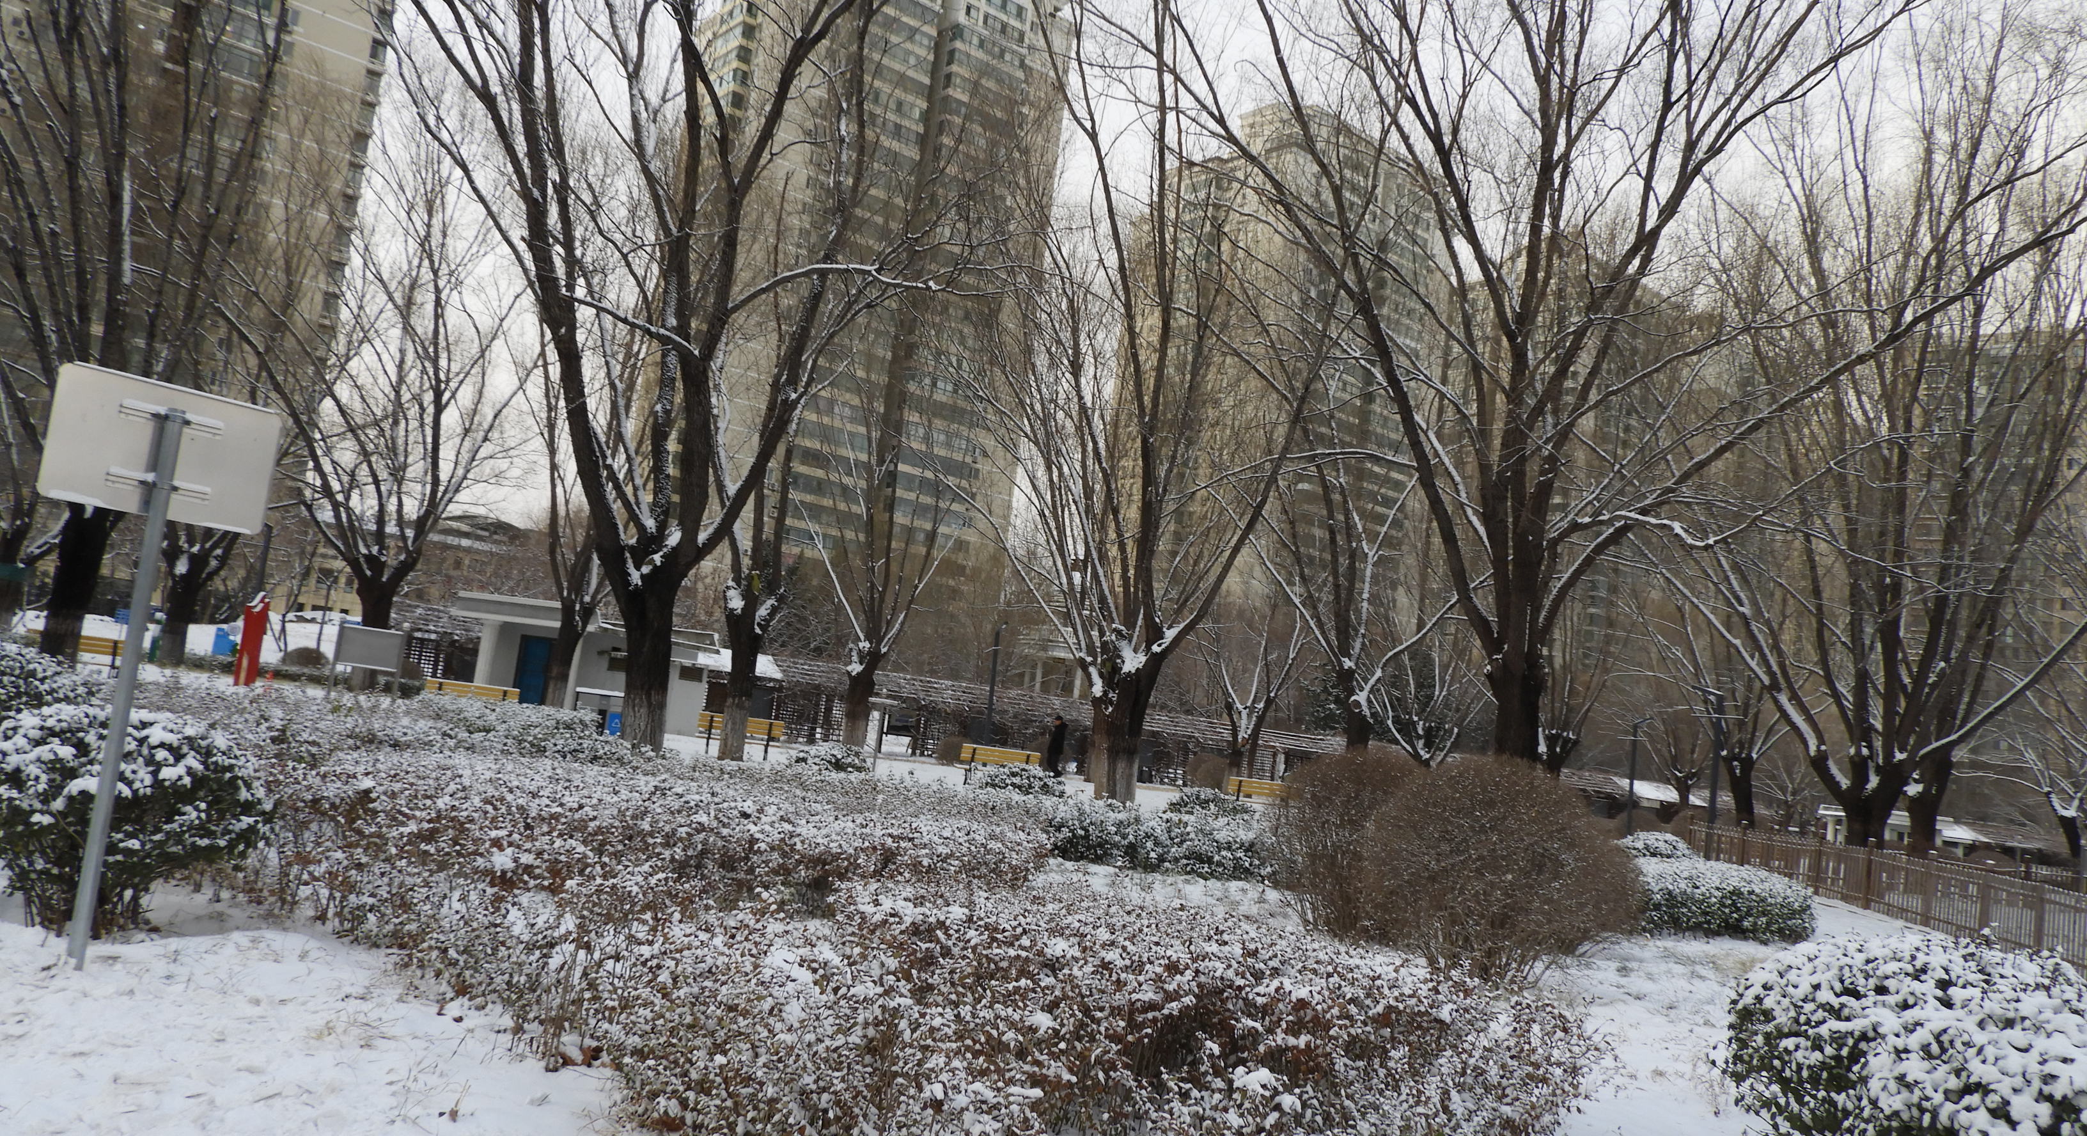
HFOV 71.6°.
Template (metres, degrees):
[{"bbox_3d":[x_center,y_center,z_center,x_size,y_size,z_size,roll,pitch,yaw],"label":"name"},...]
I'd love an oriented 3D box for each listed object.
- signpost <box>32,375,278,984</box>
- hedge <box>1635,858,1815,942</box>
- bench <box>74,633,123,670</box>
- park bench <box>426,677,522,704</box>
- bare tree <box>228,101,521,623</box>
[{"bbox_3d":[-3.922,0.437,6.193,0.120,2.470,0.870,1,-8,44],"label":"signpost"},{"bbox_3d":[8.414,4.191,18.440,2.450,0.770,1.900,4,-7,25],"label":"hedge"},{"bbox_3d":[-20.910,1.924,31.400,1.820,0.820,0.580,11,-7,-33],"label":"bench"},{"bbox_3d":[-10.768,2.646,27.241,1.650,0.800,0.600,8,-6,-11],"label":"park bench"},{"bbox_3d":[-19.332,-4.037,42.000,7.400,15.200,7.200,10,-7,-24],"label":"bare tree"}]

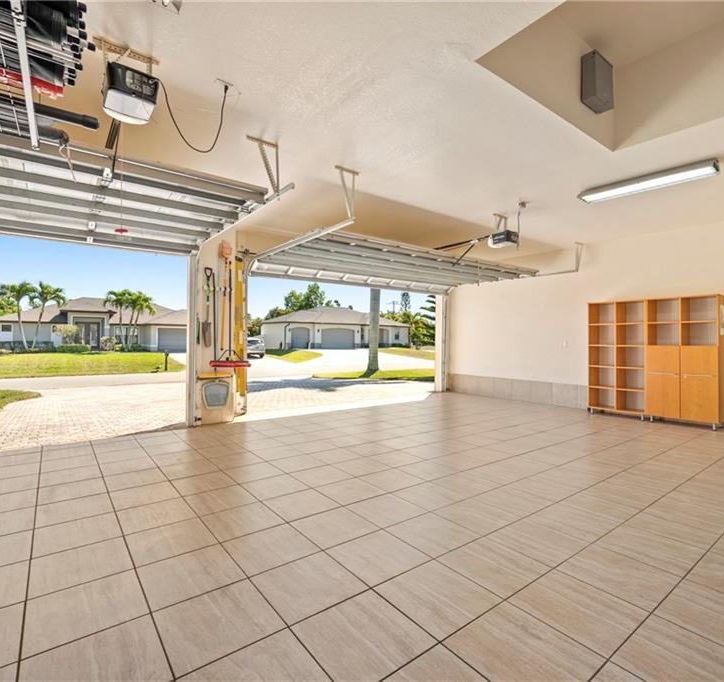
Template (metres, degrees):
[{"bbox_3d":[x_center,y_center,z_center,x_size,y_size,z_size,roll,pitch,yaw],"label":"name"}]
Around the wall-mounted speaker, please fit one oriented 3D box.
[{"bbox_3d":[2.006,-2.187,3.386,0.300,0.368,0.115,0,0,-37],"label":"wall-mounted speaker"}]

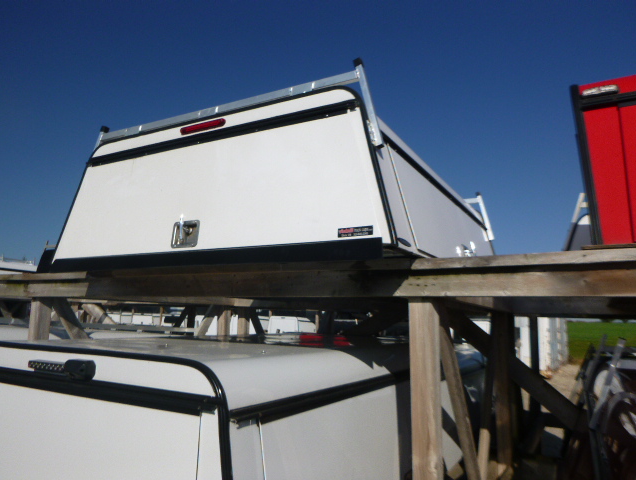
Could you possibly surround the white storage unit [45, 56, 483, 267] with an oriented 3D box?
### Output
[{"bbox_3d":[0.095,-0.113,2.961,1.734,0.785,2.611,-4,-9,28],"label":"white storage unit"}]

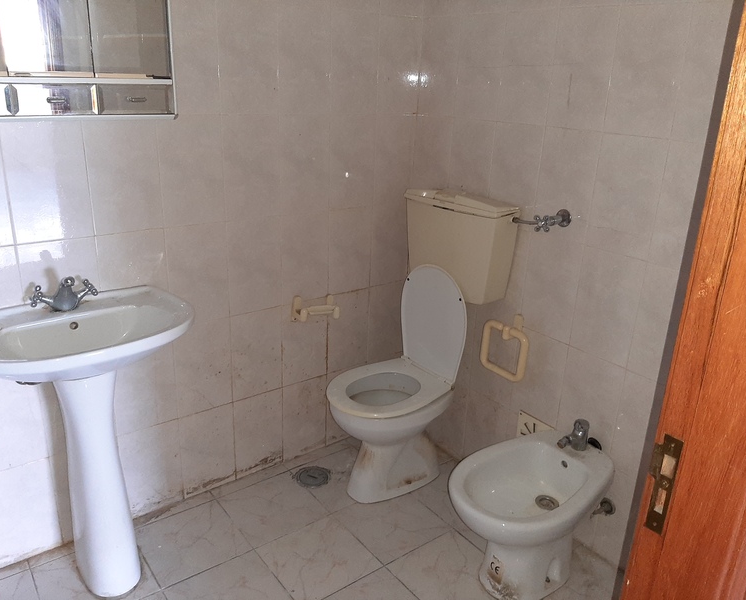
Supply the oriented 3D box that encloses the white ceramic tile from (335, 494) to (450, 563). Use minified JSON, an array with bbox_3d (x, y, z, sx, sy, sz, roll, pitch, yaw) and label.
[{"bbox_3d":[0.064,0.781,2.174,0.302,0.010,0.302,-12,24,-35],"label":"white ceramic tile"}]

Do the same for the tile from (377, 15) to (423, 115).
[{"bbox_3d":[0.096,-0.853,2.282,0.201,0.333,0.010,-12,24,-35],"label":"tile"}]

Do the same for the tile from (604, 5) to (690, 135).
[{"bbox_3d":[0.730,-0.606,1.659,0.010,0.333,0.201,-13,24,-35],"label":"tile"}]

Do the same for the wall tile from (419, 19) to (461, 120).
[{"bbox_3d":[0.243,-0.840,2.259,0.010,0.333,0.201,-13,24,-35],"label":"wall tile"}]

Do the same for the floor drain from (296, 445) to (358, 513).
[{"bbox_3d":[-0.228,0.680,2.388,0.130,0.015,0.130,-12,24,-35],"label":"floor drain"}]

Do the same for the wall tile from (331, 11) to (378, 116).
[{"bbox_3d":[-0.064,-0.814,2.162,0.200,0.330,0.010,-12,24,-35],"label":"wall tile"}]

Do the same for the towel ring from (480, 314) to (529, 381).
[{"bbox_3d":[0.474,0.161,2.173,0.075,0.210,0.205,-12,24,-35],"label":"towel ring"}]

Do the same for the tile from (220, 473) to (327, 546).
[{"bbox_3d":[-0.355,0.741,2.227,0.300,0.010,0.300,-12,24,-35],"label":"tile"}]

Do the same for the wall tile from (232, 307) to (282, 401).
[{"bbox_3d":[-0.422,0.195,2.268,0.201,0.333,0.010,-12,24,-35],"label":"wall tile"}]

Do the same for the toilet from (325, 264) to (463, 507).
[{"bbox_3d":[0.066,0.305,2.272,0.505,0.812,0.364,-12,24,-35],"label":"toilet"}]

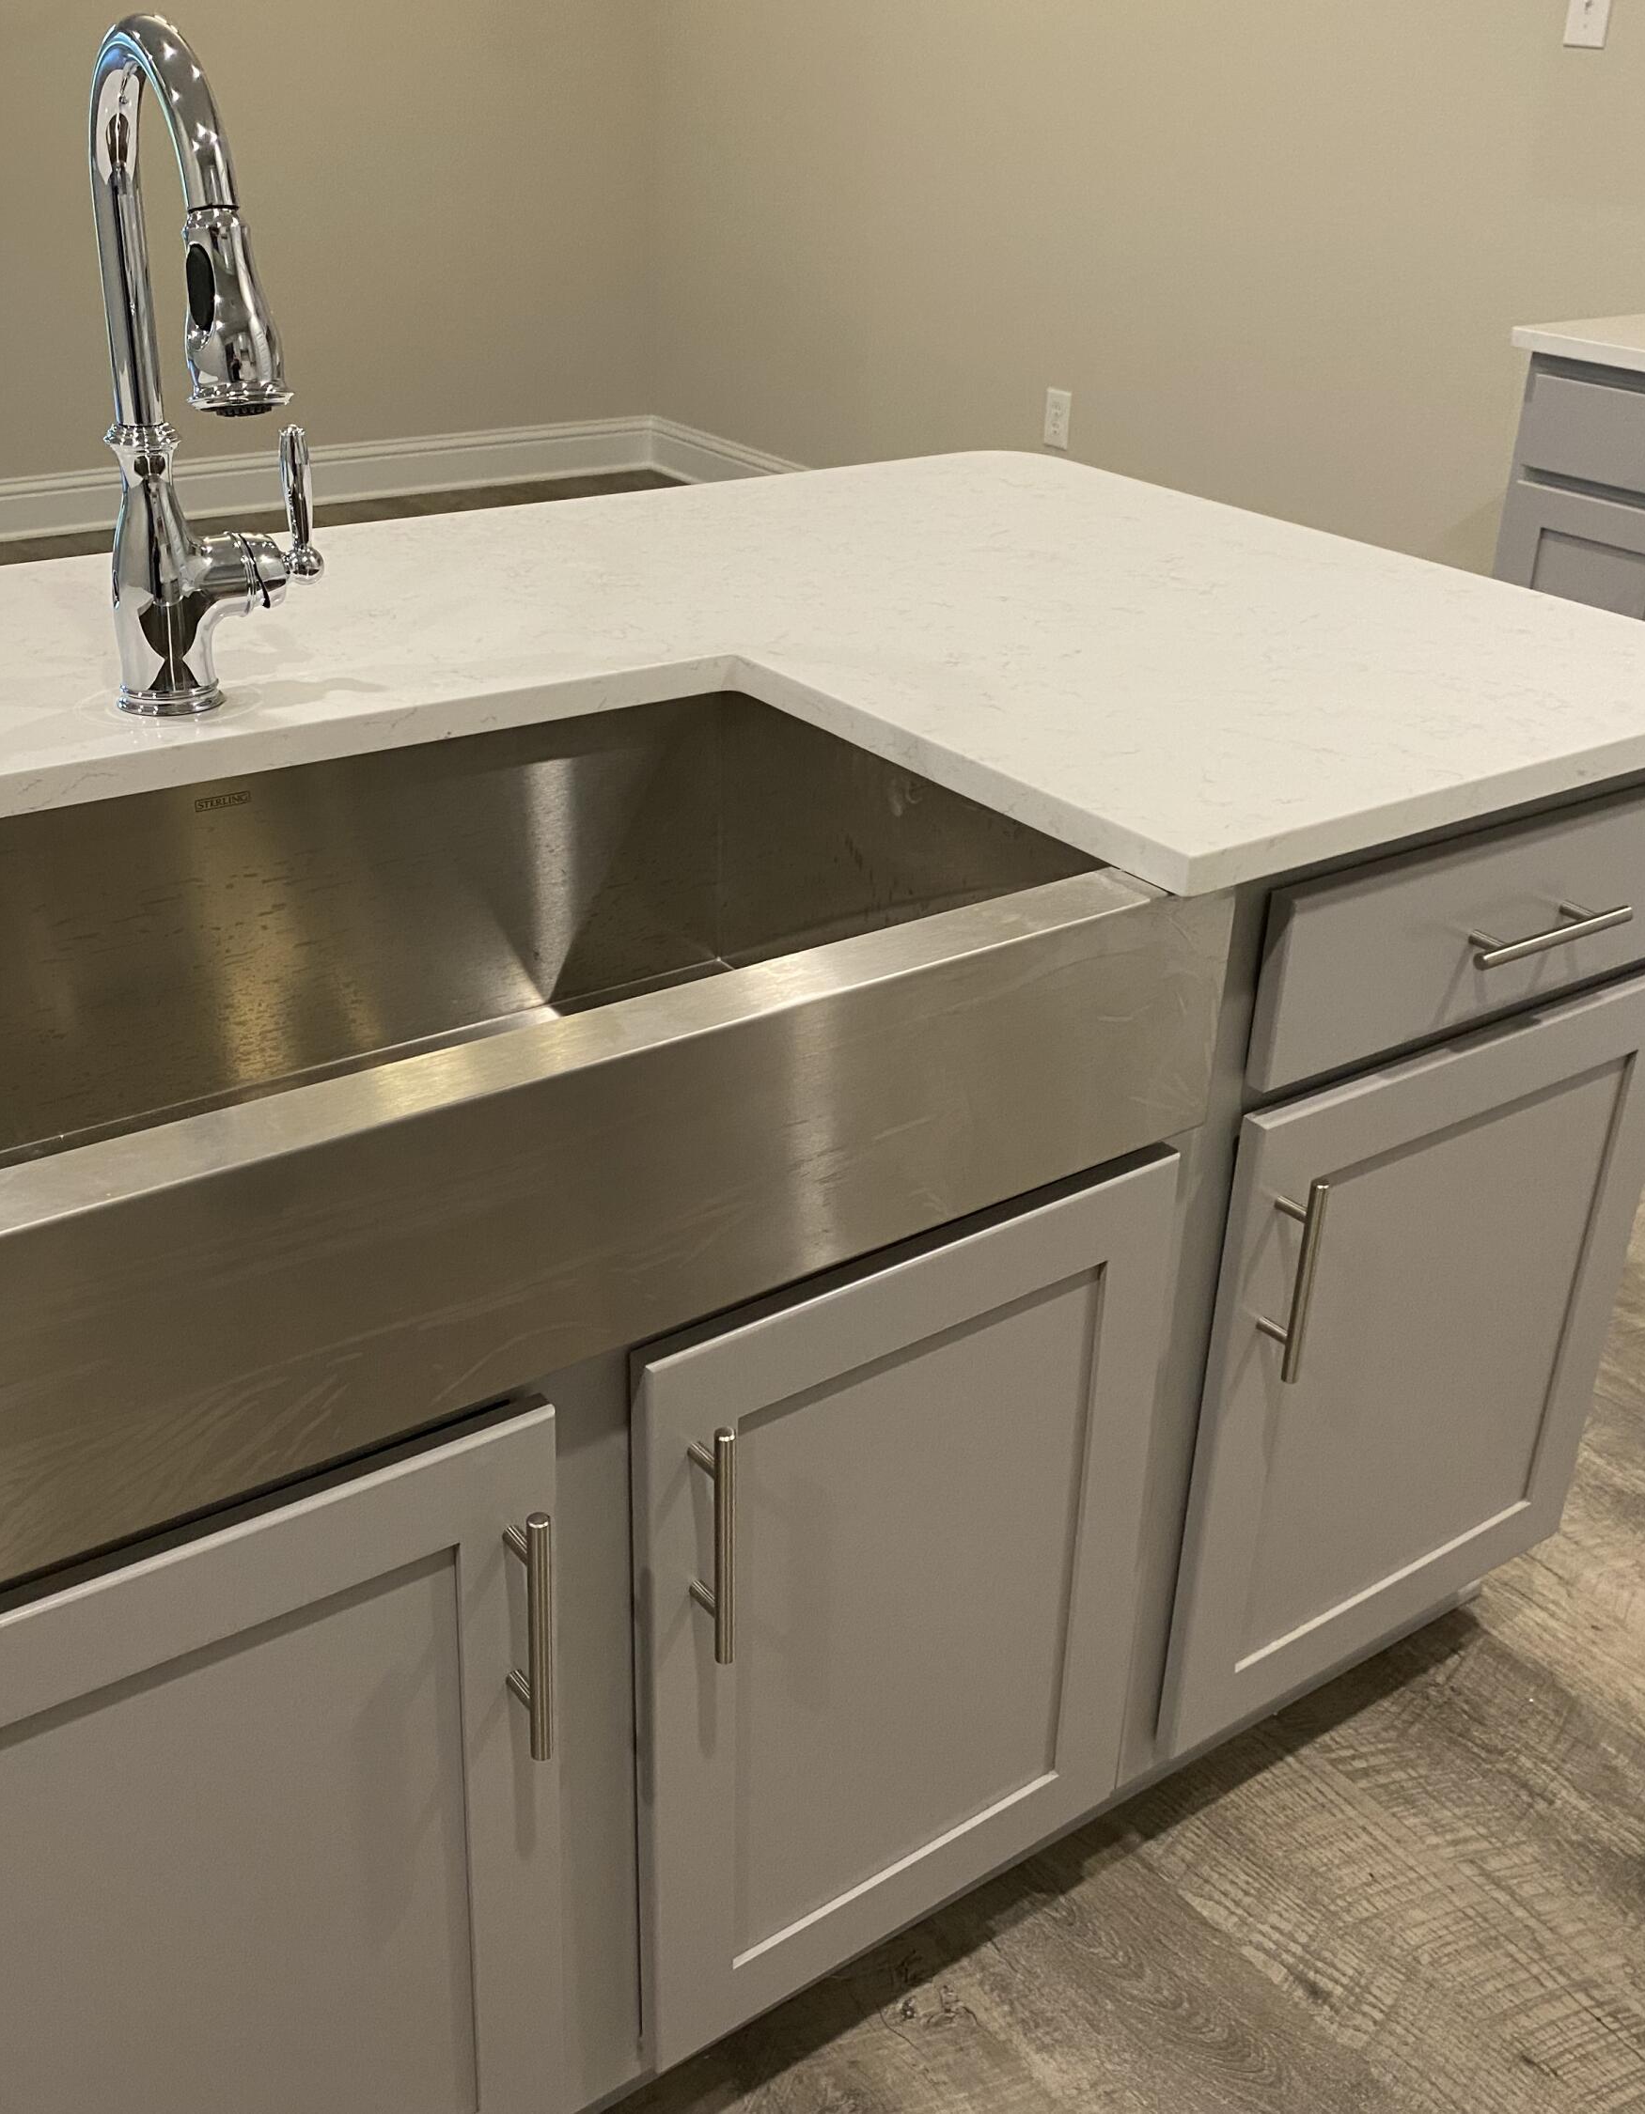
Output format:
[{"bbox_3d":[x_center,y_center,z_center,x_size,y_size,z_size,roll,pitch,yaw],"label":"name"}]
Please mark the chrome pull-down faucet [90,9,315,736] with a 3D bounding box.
[{"bbox_3d":[-0.334,-0.383,1.231,0.143,0.397,0.217,-17,33,-33],"label":"chrome pull-down faucet"}]

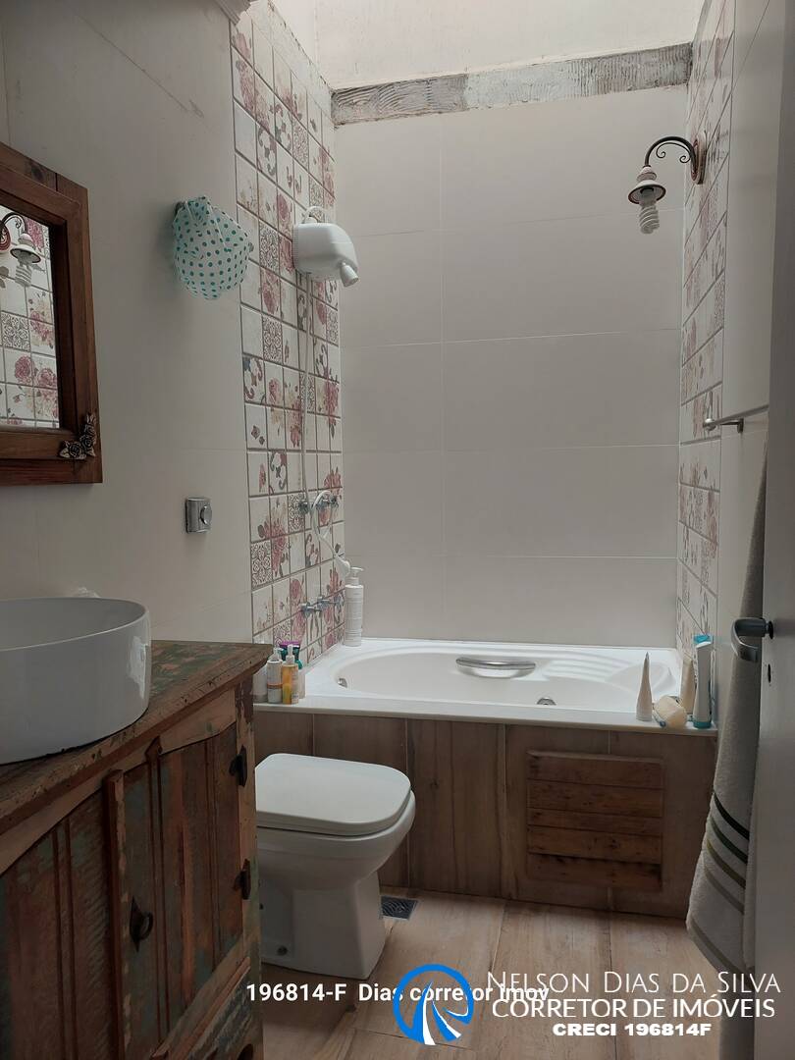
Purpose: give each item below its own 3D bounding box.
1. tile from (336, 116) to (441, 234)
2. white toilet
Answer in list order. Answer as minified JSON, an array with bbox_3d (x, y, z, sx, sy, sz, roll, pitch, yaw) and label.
[{"bbox_3d":[-0.039,-1.403,3.399,0.434,0.449,0.010,0,5,13],"label":"tile"},{"bbox_3d":[-0.207,0.858,2.190,0.538,0.423,0.387,1,5,16],"label":"white toilet"}]

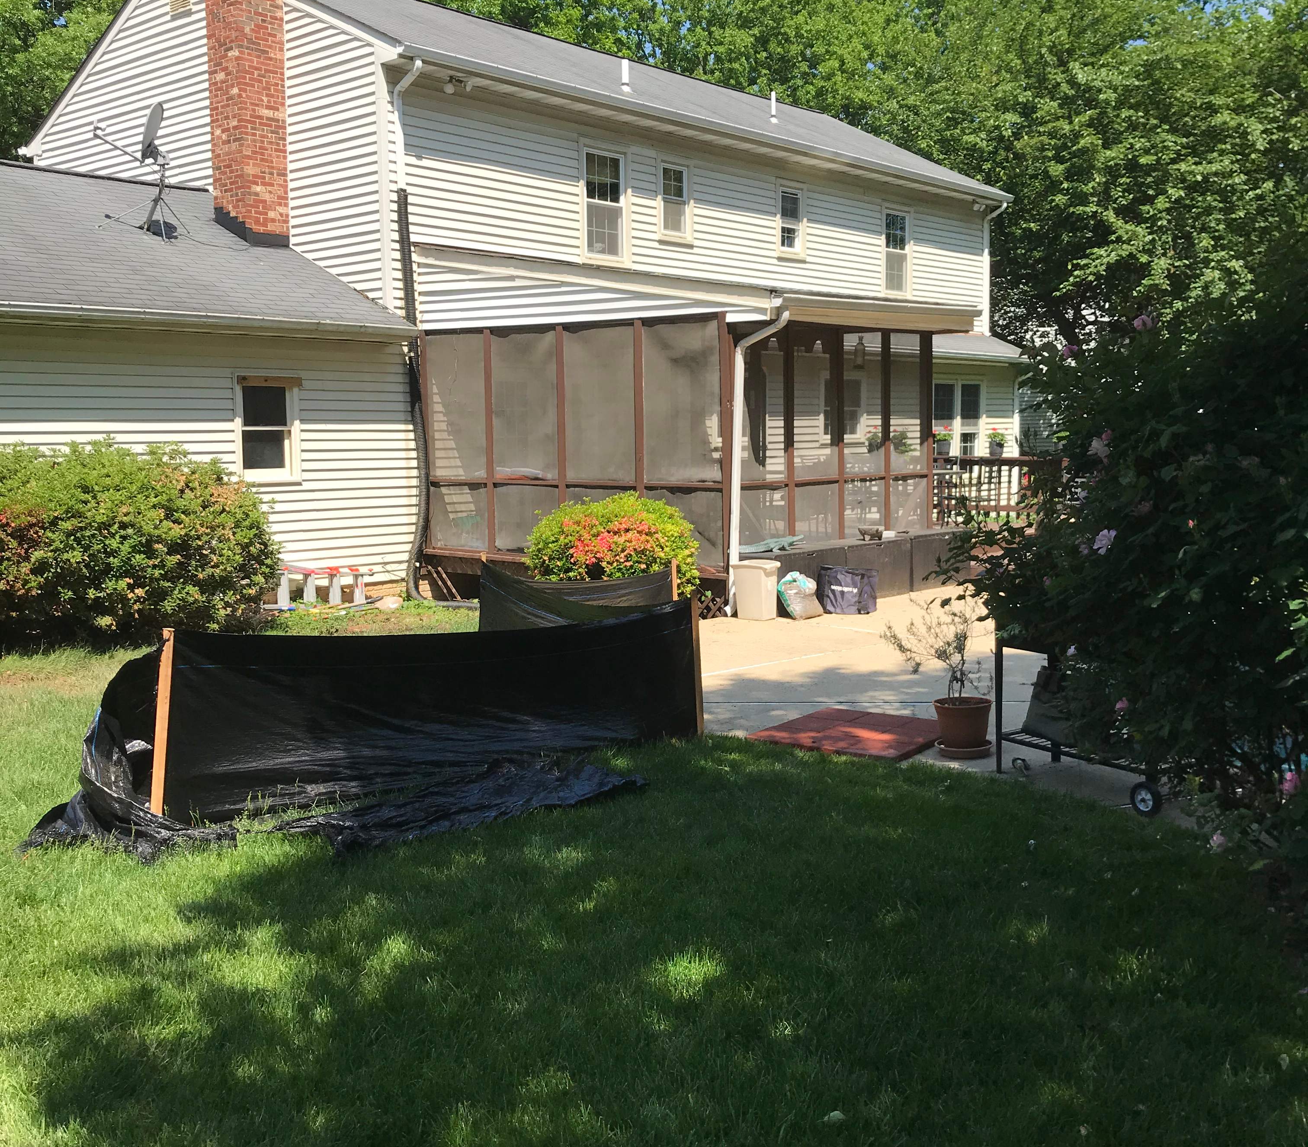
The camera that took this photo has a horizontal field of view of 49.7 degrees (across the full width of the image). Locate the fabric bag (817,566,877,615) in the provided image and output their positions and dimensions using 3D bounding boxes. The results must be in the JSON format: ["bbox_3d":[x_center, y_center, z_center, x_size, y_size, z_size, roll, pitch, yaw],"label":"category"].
[{"bbox_3d":[1.802,0.155,13.090,0.520,0.440,0.420,0,6,1],"label":"fabric bag"}]

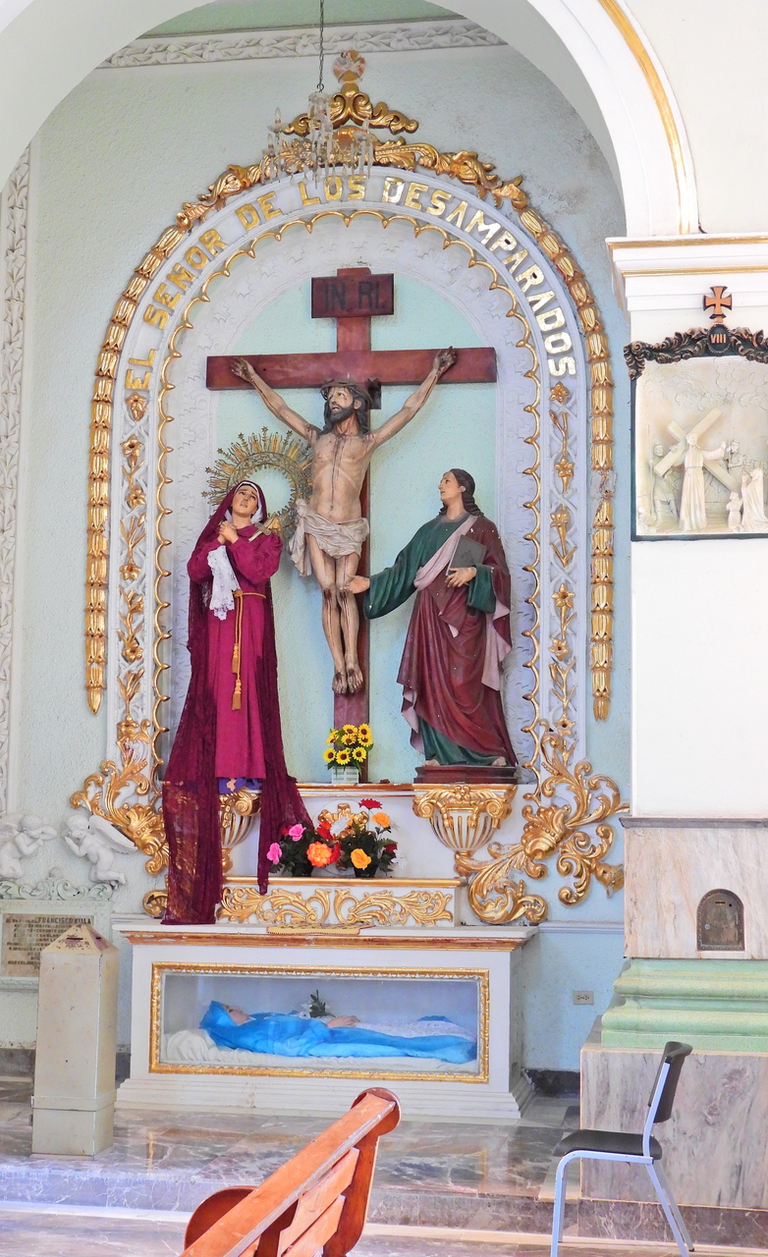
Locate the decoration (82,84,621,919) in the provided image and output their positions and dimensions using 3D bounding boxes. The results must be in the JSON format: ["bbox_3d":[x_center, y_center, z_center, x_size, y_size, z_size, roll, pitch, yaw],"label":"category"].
[{"bbox_3d":[-0.201,-0.803,10.475,3.149,4.874,0.260,0,-7,9],"label":"decoration"}]

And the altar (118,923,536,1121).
[{"bbox_3d":[-0.285,2.081,9.825,2.141,0.943,0.820,0,-7,9],"label":"altar"}]

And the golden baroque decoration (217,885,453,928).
[{"bbox_3d":[-0.272,1.514,9.930,1.304,0.217,0.080,0,-7,9],"label":"golden baroque decoration"}]

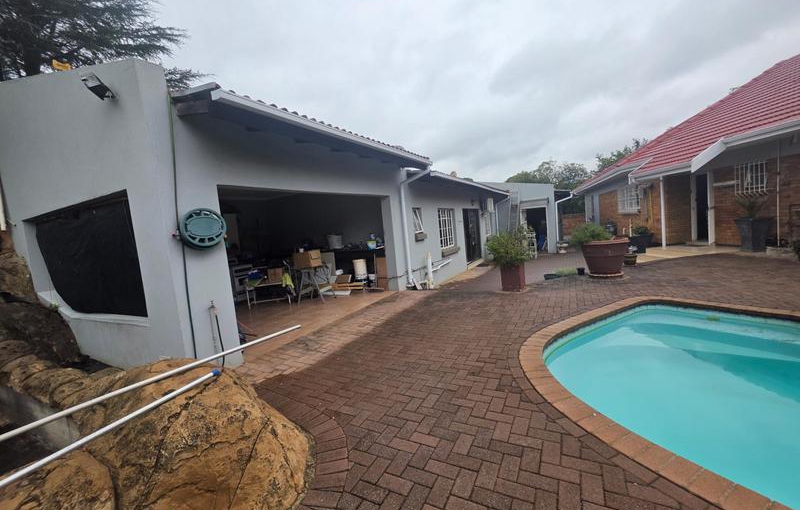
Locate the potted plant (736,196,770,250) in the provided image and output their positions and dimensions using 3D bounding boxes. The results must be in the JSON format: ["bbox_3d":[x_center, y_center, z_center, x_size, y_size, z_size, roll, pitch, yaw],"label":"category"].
[{"bbox_3d":[8.566,-0.759,7.310,0.520,1.320,0.520,-9,7,-40],"label":"potted plant"}]

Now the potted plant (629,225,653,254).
[{"bbox_3d":[6.870,-0.427,8.570,0.550,0.770,0.530,-1,6,39],"label":"potted plant"}]

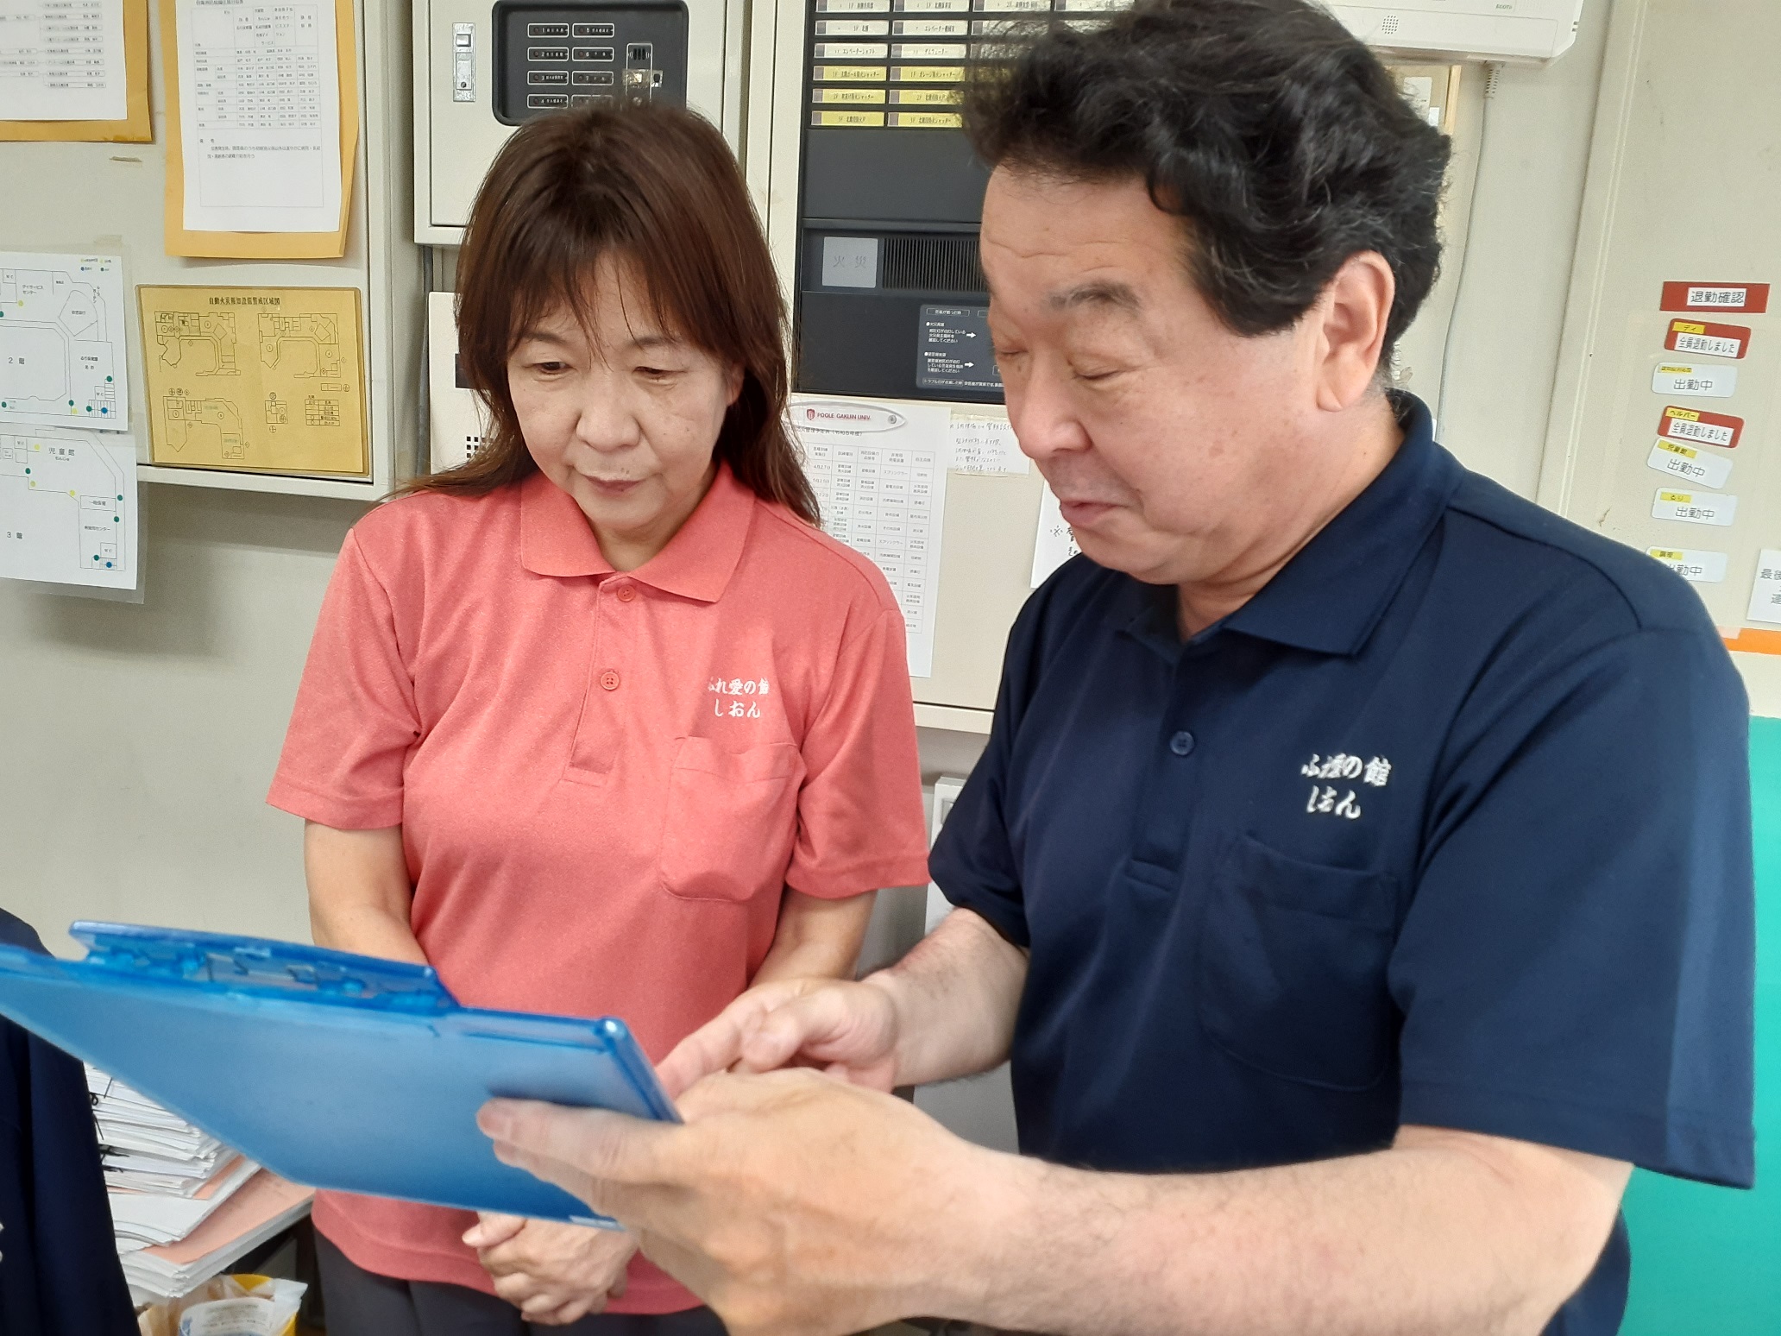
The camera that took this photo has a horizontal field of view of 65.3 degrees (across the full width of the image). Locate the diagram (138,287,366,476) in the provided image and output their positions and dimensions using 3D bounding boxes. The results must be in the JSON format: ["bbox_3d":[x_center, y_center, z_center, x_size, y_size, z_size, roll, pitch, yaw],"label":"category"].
[{"bbox_3d":[-0.760,-0.343,1.656,0.303,0.216,0.005,6,12,14],"label":"diagram"}]

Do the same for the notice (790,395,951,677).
[{"bbox_3d":[-0.047,-0.144,1.541,0.210,0.297,0.004,6,12,14],"label":"notice"}]

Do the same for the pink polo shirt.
[{"bbox_3d":[-0.210,0.152,1.030,0.480,0.620,0.290,6,12,-1],"label":"pink polo shirt"}]

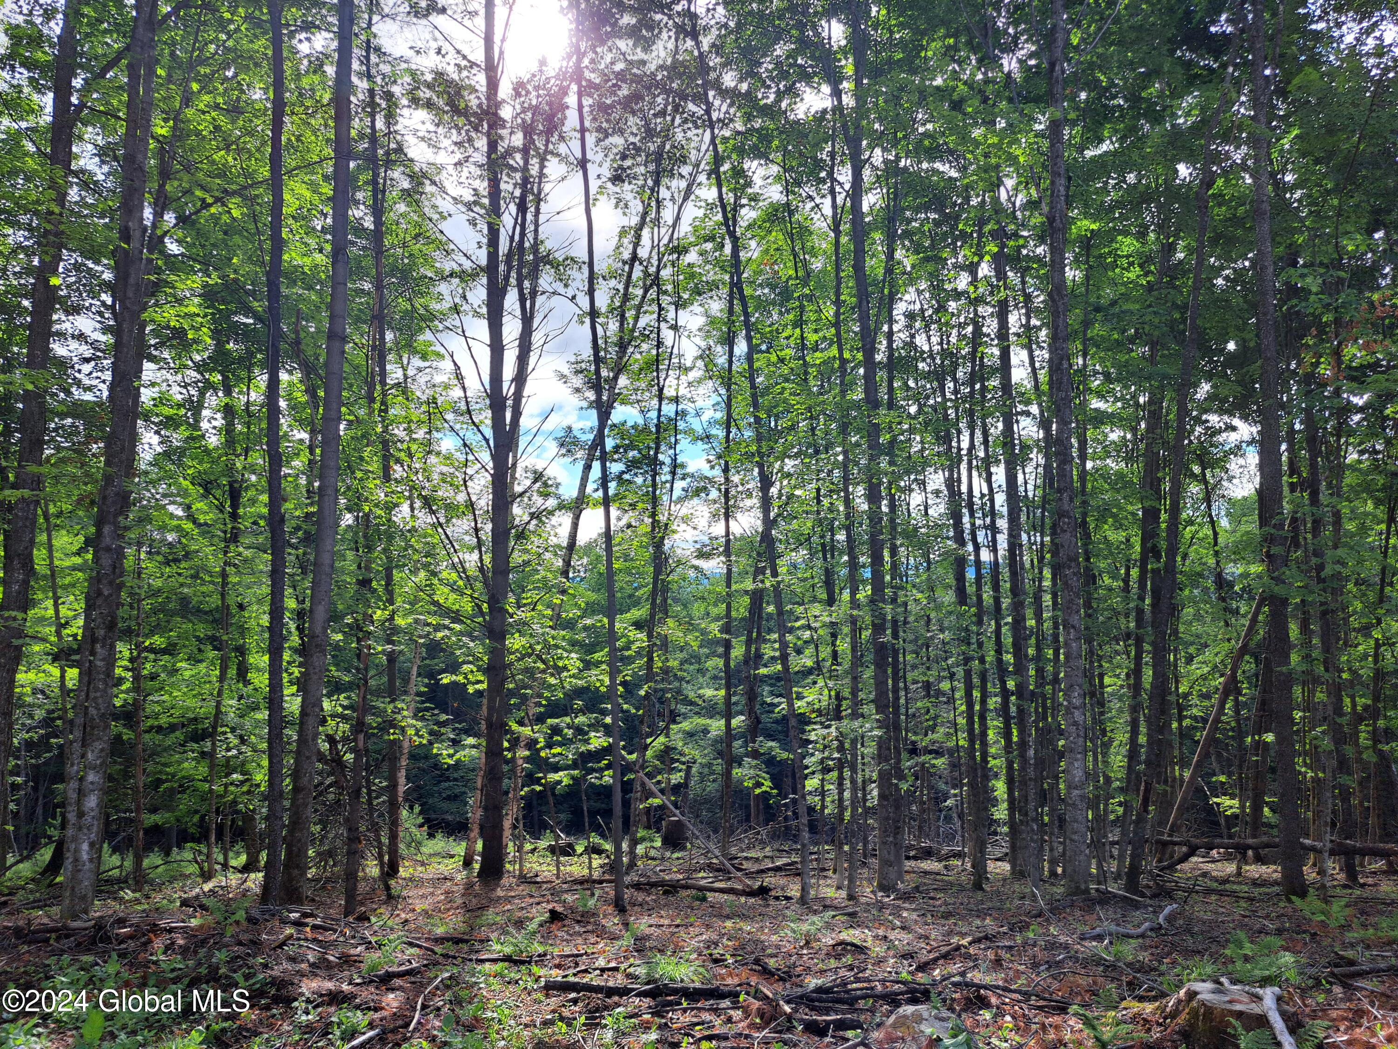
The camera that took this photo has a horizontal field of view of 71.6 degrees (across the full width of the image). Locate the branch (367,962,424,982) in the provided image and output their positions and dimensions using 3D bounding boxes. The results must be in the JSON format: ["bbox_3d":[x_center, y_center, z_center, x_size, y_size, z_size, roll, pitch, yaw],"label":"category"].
[{"bbox_3d":[-1.818,2.680,5.841,0.332,0.060,0.070,5,-7,-40],"label":"branch"}]

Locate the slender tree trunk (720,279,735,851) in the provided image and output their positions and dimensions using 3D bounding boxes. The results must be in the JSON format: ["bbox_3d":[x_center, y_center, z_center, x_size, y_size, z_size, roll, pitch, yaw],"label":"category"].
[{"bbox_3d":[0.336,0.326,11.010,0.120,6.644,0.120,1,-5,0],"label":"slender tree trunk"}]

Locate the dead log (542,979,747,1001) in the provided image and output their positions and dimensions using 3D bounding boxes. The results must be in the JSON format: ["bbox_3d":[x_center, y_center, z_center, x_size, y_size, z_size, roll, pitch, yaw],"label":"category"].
[{"bbox_3d":[-0.312,2.610,5.456,1.157,0.070,0.080,0,-6,6],"label":"dead log"}]

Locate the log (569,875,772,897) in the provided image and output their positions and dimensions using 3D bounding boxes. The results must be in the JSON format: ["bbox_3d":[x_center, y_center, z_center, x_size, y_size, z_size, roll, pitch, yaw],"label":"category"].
[{"bbox_3d":[-0.270,3.173,8.666,1.812,0.150,0.160,-1,-6,14],"label":"log"}]

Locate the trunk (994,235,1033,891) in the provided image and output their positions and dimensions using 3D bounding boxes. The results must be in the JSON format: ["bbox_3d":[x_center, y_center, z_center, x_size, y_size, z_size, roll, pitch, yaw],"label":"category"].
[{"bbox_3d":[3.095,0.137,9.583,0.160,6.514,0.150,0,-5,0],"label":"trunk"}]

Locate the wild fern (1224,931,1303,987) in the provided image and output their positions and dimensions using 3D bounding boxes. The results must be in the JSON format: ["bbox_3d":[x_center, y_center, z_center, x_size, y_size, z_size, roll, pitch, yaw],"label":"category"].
[{"bbox_3d":[3.488,2.636,6.005,0.450,0.260,0.420,0,-5,0],"label":"wild fern"}]

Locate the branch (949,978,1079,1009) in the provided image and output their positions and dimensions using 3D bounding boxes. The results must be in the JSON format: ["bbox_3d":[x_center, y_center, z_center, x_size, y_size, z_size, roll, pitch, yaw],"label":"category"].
[{"bbox_3d":[1.775,2.626,5.488,0.684,0.070,0.070,-3,-6,30],"label":"branch"}]

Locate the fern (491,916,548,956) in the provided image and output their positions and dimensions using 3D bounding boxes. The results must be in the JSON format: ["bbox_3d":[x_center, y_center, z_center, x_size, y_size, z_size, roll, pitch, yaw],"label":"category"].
[{"bbox_3d":[-1.216,2.742,6.534,0.360,0.200,0.320,0,-5,0],"label":"fern"}]

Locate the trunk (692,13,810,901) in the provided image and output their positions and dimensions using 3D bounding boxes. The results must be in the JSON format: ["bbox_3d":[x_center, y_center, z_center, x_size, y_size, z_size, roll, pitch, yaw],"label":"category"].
[{"bbox_3d":[0.436,-0.758,8.449,0.220,7.889,0.160,-7,-5,-1],"label":"trunk"}]

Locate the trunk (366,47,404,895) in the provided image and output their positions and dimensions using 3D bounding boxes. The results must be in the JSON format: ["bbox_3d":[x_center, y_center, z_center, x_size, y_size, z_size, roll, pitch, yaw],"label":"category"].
[{"bbox_3d":[-3.091,-0.874,9.446,0.140,8.414,0.130,-3,-5,0],"label":"trunk"}]

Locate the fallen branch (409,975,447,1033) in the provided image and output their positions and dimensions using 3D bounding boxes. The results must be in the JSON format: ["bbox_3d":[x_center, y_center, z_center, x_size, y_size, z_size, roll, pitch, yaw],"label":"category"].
[{"bbox_3d":[-1.472,2.578,5.316,0.130,0.070,0.895,1,-6,-6],"label":"fallen branch"}]

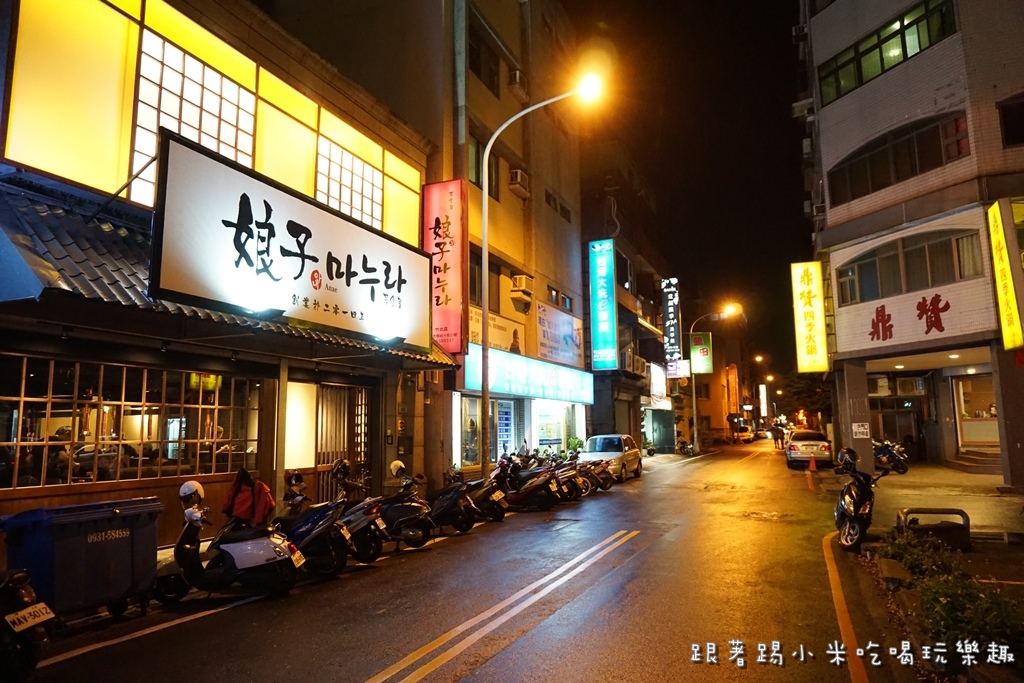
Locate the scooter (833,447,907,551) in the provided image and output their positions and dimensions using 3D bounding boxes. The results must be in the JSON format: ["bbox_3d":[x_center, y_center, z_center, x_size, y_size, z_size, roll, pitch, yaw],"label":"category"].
[{"bbox_3d":[4.907,2.293,9.836,0.720,1.200,1.800,-4,-8,24],"label":"scooter"}]

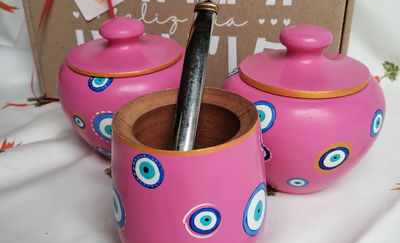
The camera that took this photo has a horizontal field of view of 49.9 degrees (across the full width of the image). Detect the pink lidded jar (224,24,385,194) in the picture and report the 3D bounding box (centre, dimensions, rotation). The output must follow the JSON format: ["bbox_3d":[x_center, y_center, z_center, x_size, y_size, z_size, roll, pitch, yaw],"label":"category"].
[{"bbox_3d":[0.073,-0.011,0.310,0.112,0.111,0.112,0,27,0],"label":"pink lidded jar"}]

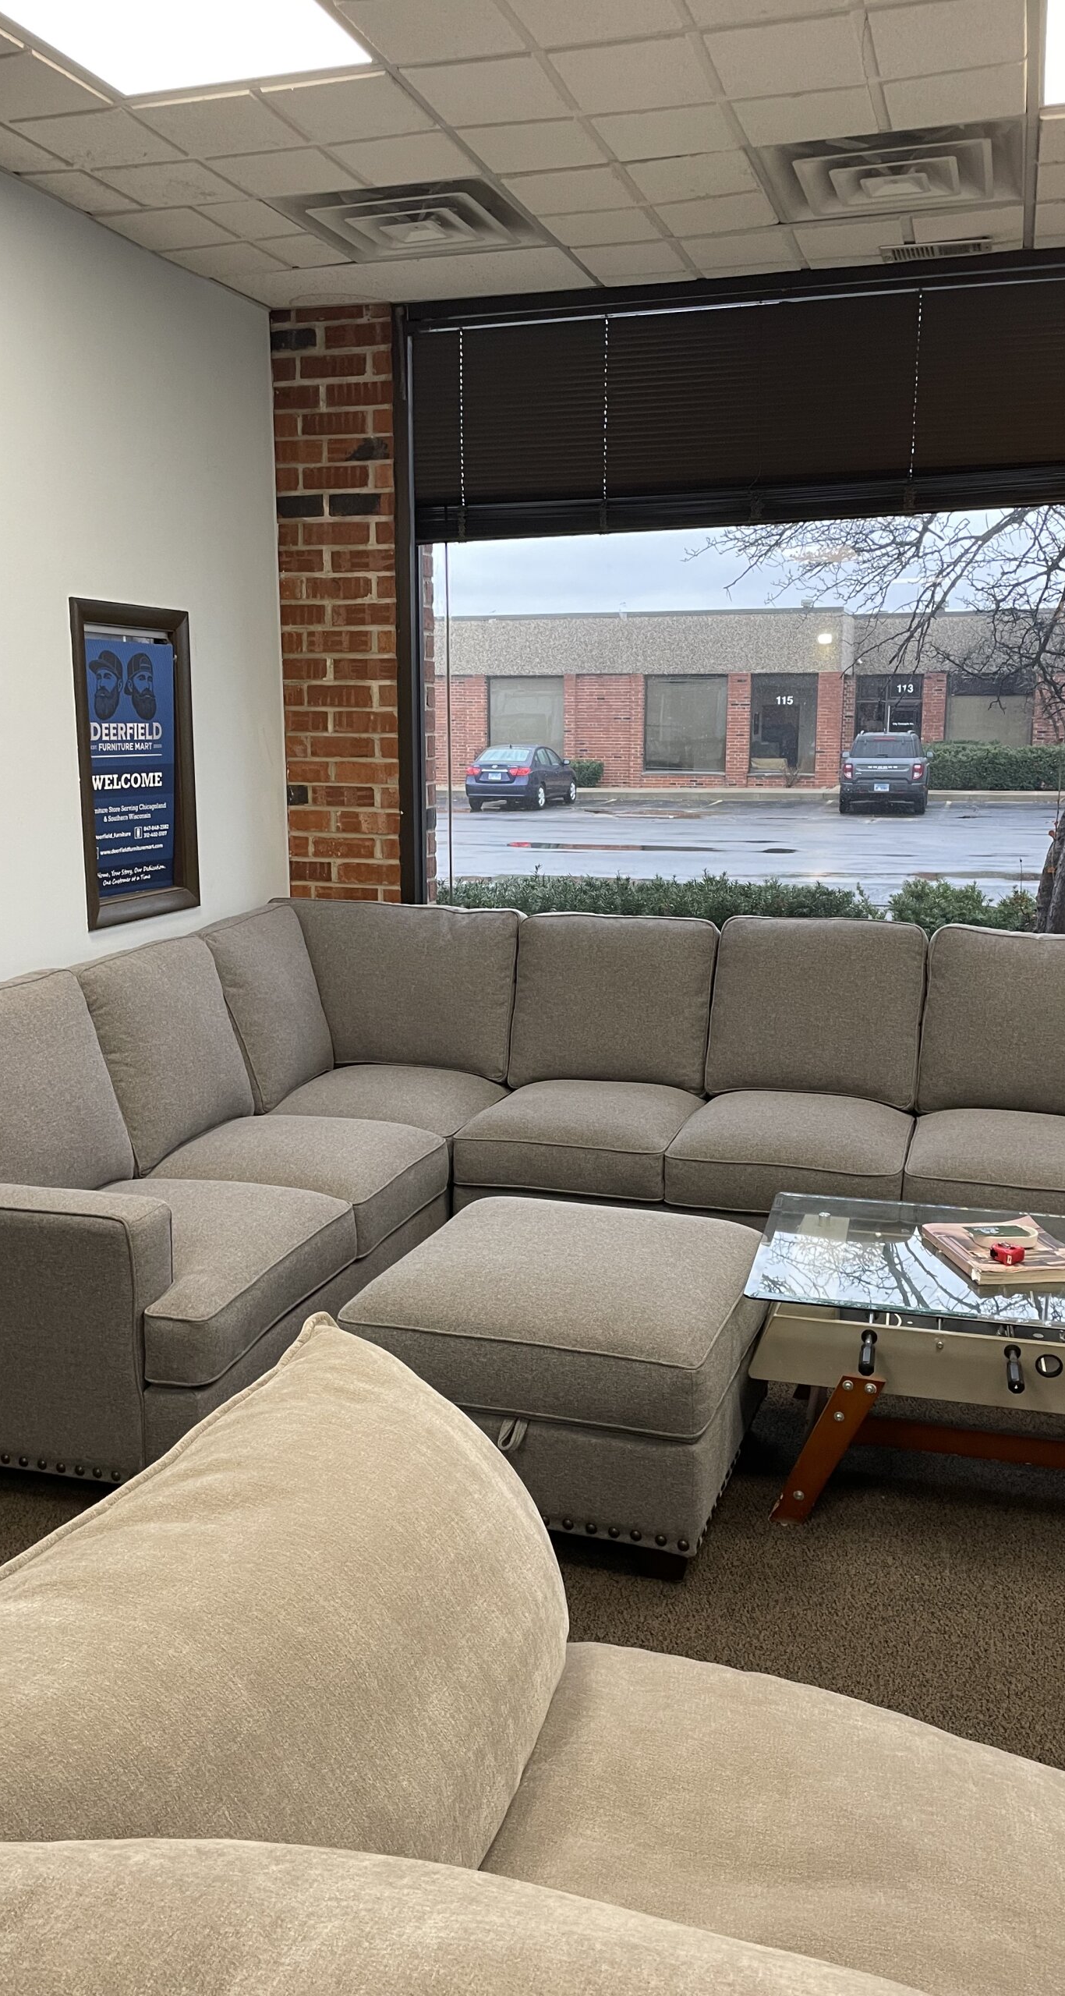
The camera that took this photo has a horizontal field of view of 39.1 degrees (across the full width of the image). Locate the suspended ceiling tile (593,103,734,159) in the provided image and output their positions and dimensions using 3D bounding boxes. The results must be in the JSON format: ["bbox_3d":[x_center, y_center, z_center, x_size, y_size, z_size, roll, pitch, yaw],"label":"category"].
[{"bbox_3d":[0.295,-1.901,3.266,0.280,0.020,0.287,3,12,17],"label":"suspended ceiling tile"}]

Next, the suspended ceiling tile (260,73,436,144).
[{"bbox_3d":[-0.384,-1.882,3.174,0.280,0.020,0.288,4,12,17],"label":"suspended ceiling tile"}]

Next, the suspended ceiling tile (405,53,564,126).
[{"bbox_3d":[-0.086,-1.861,3.068,0.280,0.020,0.287,3,12,17],"label":"suspended ceiling tile"}]

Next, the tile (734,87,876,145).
[{"bbox_3d":[0.587,-1.883,3.178,0.280,0.020,0.287,3,12,17],"label":"tile"}]

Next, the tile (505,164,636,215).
[{"bbox_3d":[0.100,-1.975,3.652,0.280,0.020,0.288,4,12,17],"label":"tile"}]

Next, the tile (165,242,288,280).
[{"bbox_3d":[-0.860,-2.096,4.258,0.280,0.020,0.288,4,12,17],"label":"tile"}]

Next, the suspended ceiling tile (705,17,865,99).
[{"bbox_3d":[0.497,-1.829,2.917,0.280,0.020,0.288,4,12,17],"label":"suspended ceiling tile"}]

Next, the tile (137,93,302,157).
[{"bbox_3d":[-0.675,-1.900,3.261,0.280,0.020,0.288,4,12,17],"label":"tile"}]

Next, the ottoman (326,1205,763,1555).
[{"bbox_3d":[0.073,0.746,3.113,0.719,0.430,0.713,3,12,17],"label":"ottoman"}]

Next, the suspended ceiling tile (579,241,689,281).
[{"bbox_3d":[0.282,-2.091,4.221,0.280,0.020,0.287,3,12,17],"label":"suspended ceiling tile"}]

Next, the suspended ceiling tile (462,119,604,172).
[{"bbox_3d":[0.004,-1.918,3.354,0.280,0.020,0.287,3,12,17],"label":"suspended ceiling tile"}]

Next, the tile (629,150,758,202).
[{"bbox_3d":[0.389,-1.958,3.570,0.280,0.020,0.288,4,12,17],"label":"tile"}]

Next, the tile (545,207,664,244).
[{"bbox_3d":[0.194,-2.030,3.938,0.280,0.020,0.288,4,12,17],"label":"tile"}]

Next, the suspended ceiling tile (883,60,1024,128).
[{"bbox_3d":[0.878,-1.865,3.090,0.280,0.020,0.287,3,12,17],"label":"suspended ceiling tile"}]

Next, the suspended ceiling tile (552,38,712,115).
[{"bbox_3d":[0.204,-1.847,3.005,0.280,0.020,0.288,4,12,17],"label":"suspended ceiling tile"}]

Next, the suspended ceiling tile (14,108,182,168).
[{"bbox_3d":[-0.962,-1.916,3.339,0.280,0.020,0.288,4,12,17],"label":"suspended ceiling tile"}]

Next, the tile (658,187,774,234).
[{"bbox_3d":[0.475,-2.007,3.822,0.280,0.020,0.288,4,12,17],"label":"tile"}]

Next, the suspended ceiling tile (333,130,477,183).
[{"bbox_3d":[-0.287,-1.936,3.441,0.280,0.020,0.287,3,12,17],"label":"suspended ceiling tile"}]

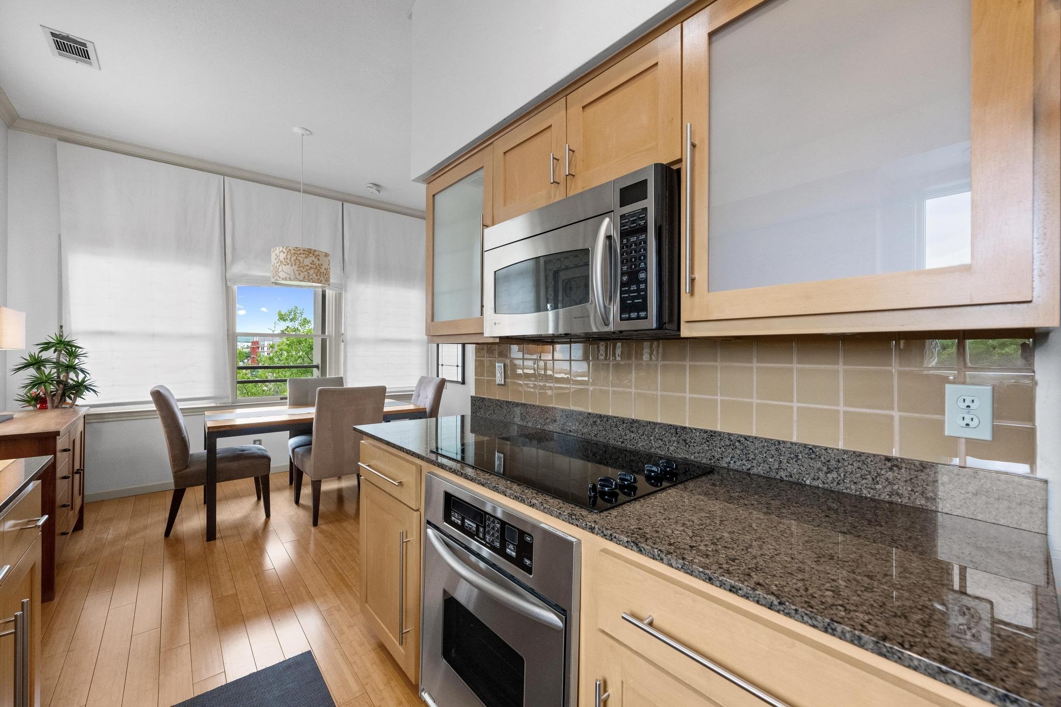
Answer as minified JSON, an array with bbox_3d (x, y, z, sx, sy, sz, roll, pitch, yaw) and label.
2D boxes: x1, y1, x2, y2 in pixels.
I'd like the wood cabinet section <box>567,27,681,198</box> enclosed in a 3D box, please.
[{"bbox_3d":[0.364,-0.646,1.257,0.330,0.325,0.385,0,0,-42],"label":"wood cabinet section"}]

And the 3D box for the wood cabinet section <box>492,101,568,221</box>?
[{"bbox_3d":[0.108,-0.647,1.544,0.330,0.325,0.384,0,0,-42],"label":"wood cabinet section"}]

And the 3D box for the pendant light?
[{"bbox_3d":[-1.897,-1.209,3.430,0.430,1.273,0.430,0,0,-39],"label":"pendant light"}]

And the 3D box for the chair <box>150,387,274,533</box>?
[{"bbox_3d":[-2.437,0.754,3.183,0.670,1.015,0.500,0,0,-37],"label":"chair"}]

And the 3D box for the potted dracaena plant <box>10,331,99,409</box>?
[{"bbox_3d":[-3.522,0.130,3.069,0.430,0.610,0.430,0,0,-39],"label":"potted dracaena plant"}]

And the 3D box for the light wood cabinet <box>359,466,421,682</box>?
[{"bbox_3d":[-0.364,0.815,1.903,0.610,0.840,0.610,0,0,-41],"label":"light wood cabinet"}]

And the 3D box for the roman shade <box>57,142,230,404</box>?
[{"bbox_3d":[-3.380,-0.637,3.672,1.090,2.150,0.060,0,0,-39],"label":"roman shade"}]

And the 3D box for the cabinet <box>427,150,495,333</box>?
[{"bbox_3d":[-0.208,-0.455,1.955,0.335,0.800,0.560,0,0,-41],"label":"cabinet"}]

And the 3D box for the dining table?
[{"bbox_3d":[-1.867,0.880,3.645,1.560,0.763,0.920,0,0,-39],"label":"dining table"}]

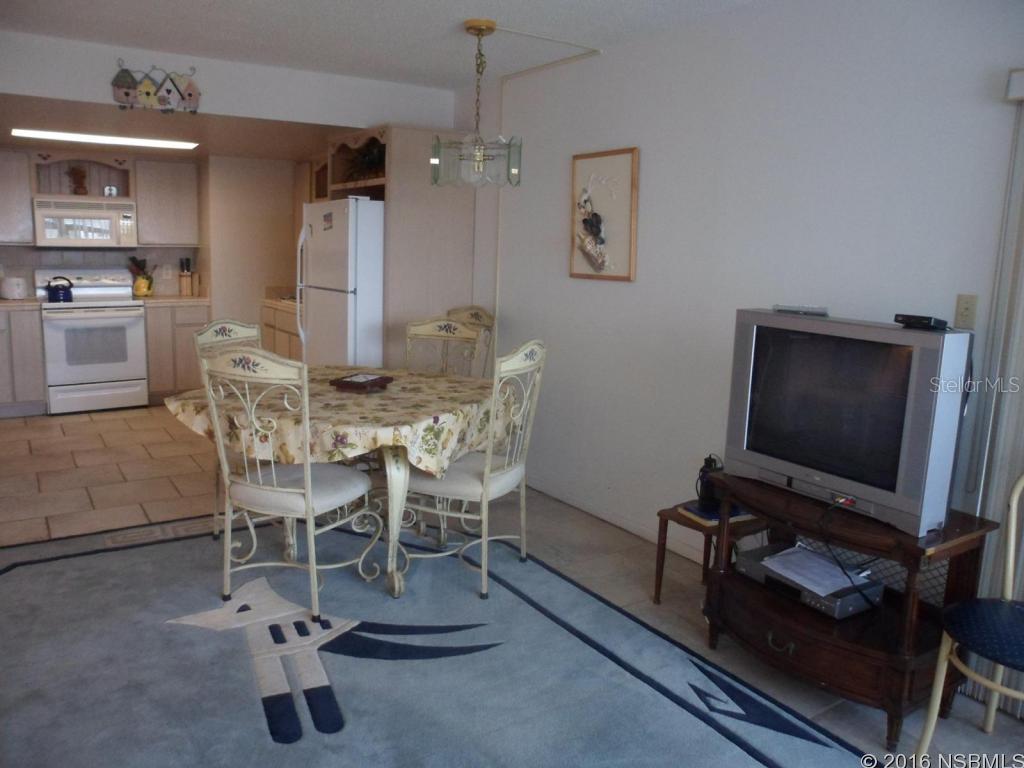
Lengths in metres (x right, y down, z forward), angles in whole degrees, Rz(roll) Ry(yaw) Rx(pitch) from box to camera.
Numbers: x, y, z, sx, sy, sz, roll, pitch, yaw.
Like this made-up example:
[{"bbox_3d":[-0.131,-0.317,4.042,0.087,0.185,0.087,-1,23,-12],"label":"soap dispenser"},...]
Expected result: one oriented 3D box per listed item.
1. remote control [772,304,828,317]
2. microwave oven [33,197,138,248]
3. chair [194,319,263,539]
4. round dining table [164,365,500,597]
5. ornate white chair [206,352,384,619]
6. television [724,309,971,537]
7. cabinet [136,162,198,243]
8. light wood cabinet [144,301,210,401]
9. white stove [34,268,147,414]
[{"bbox_3d":[0.988,-0.248,2.608,0.050,0.025,0.205,-5,12,-33],"label":"remote control"},{"bbox_3d":[-3.698,-1.382,6.675,0.760,0.405,0.390,-5,12,-33],"label":"microwave oven"},{"bbox_3d":[-1.202,0.227,3.866,0.505,1.070,0.485,6,11,22],"label":"chair"},{"bbox_3d":[-0.798,0.409,3.796,1.290,0.770,1.290,1,10,0],"label":"round dining table"},{"bbox_3d":[-0.892,0.356,3.194,0.485,1.070,0.505,6,11,22],"label":"ornate white chair"},{"bbox_3d":[1.185,0.076,2.620,0.450,0.608,0.733,-5,12,-33],"label":"television"},{"bbox_3d":[-3.184,-1.643,7.038,0.530,0.760,0.320,-5,12,-33],"label":"cabinet"},{"bbox_3d":[-3.126,-0.324,7.128,0.530,0.900,0.610,-5,12,-33],"label":"light wood cabinet"},{"bbox_3d":[-3.679,-0.399,6.735,0.756,1.174,0.670,-5,12,-33],"label":"white stove"}]

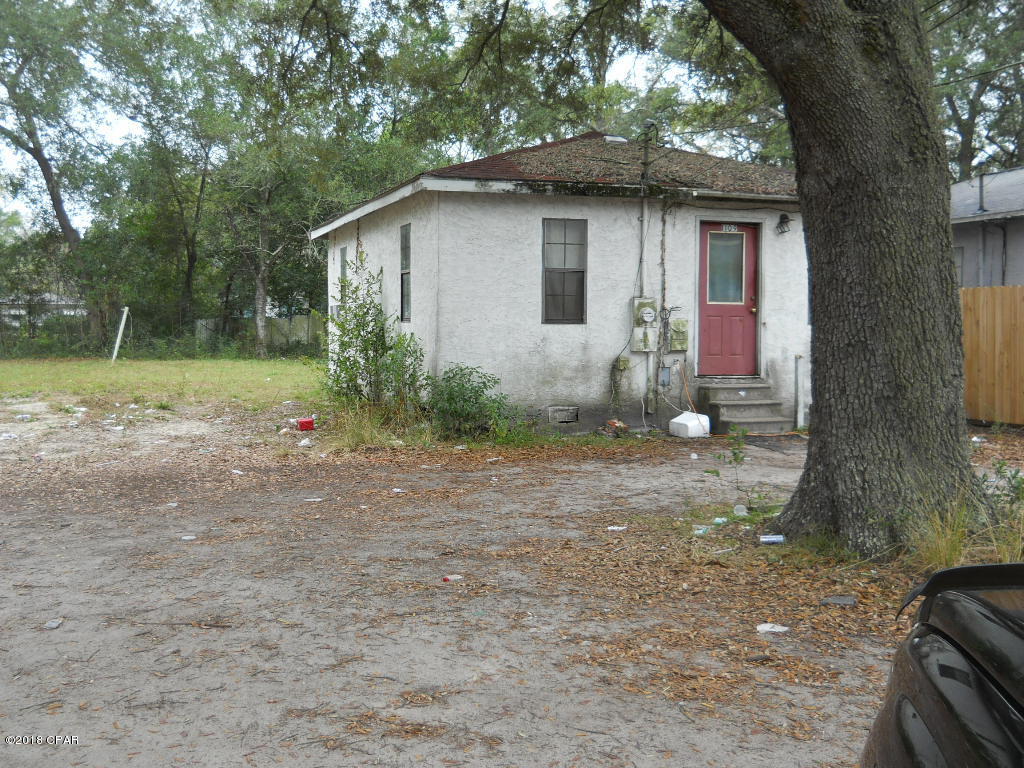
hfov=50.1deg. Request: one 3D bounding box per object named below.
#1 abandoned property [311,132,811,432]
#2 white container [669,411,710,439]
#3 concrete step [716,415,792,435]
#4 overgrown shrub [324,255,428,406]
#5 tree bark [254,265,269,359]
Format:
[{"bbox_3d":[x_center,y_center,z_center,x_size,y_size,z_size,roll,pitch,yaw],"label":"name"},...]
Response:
[{"bbox_3d":[1.112,-1.832,18.123,7.450,4.430,8.500,-1,3,-19],"label":"abandoned property"},{"bbox_3d":[2.204,0.502,13.570,0.310,0.280,0.430,-1,4,-24],"label":"white container"},{"bbox_3d":[3.055,0.526,14.045,1.050,0.180,0.340,-1,4,-19],"label":"concrete step"},{"bbox_3d":[-1.950,-0.657,15.269,1.100,2.360,1.350,-1,4,-19],"label":"overgrown shrub"},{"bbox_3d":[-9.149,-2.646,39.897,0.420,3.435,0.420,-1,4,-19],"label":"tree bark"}]

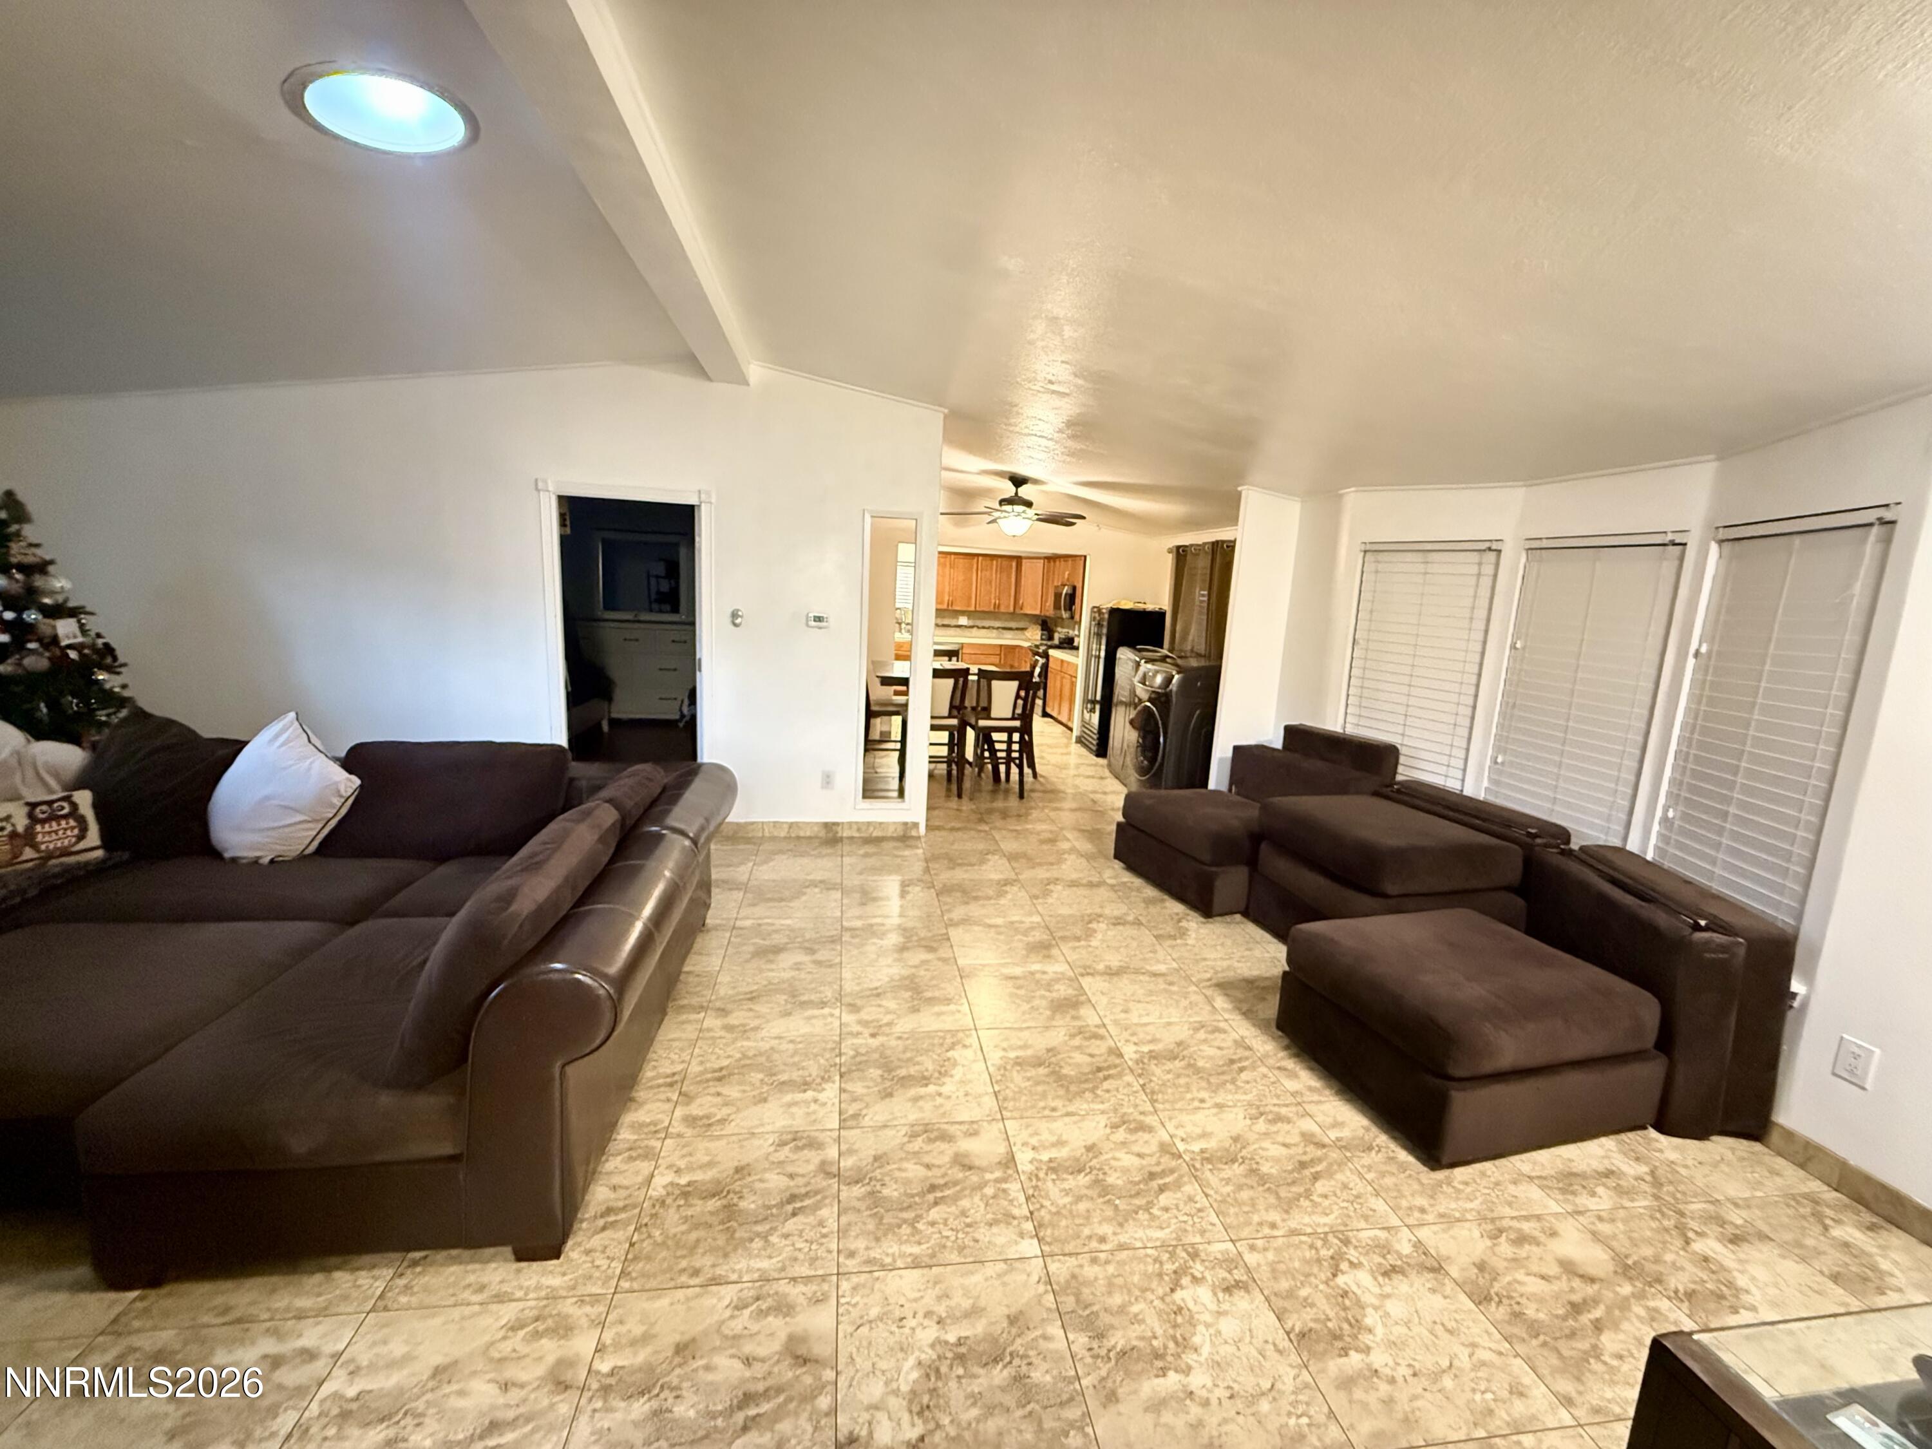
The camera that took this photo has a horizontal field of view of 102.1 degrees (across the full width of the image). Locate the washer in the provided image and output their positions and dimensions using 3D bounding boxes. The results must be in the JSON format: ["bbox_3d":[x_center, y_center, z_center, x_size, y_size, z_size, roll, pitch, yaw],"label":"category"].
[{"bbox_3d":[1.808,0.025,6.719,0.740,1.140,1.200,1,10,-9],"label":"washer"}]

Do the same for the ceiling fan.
[{"bbox_3d":[0.420,-1.761,6.351,1.300,0.460,1.300,1,10,-9],"label":"ceiling fan"}]

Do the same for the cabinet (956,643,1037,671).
[{"bbox_3d":[0.363,-0.703,11.206,1.130,0.890,0.620,1,10,-9],"label":"cabinet"}]

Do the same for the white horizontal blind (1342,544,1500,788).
[{"bbox_3d":[2.510,-0.285,4.453,0.060,1.460,0.755,-3,12,-33],"label":"white horizontal blind"}]

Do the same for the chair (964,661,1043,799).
[{"bbox_3d":[0.252,0.053,6.402,0.460,1.030,0.510,1,10,-9],"label":"chair"}]

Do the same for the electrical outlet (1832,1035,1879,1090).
[{"bbox_3d":[2.639,1.003,2.314,0.010,0.121,0.077,1,10,-9],"label":"electrical outlet"}]

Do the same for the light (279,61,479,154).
[{"bbox_3d":[-1.532,-1.607,2.075,0.425,0.050,0.425,-7,11,-7],"label":"light"}]

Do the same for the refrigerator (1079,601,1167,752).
[{"bbox_3d":[1.658,-0.464,8.367,0.660,1.530,0.700,1,10,-9],"label":"refrigerator"}]

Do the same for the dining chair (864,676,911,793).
[{"bbox_3d":[-0.754,-0.045,6.663,0.500,1.030,0.460,1,10,-9],"label":"dining chair"}]

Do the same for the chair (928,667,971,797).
[{"bbox_3d":[-0.265,0.040,6.320,0.460,1.030,0.510,1,10,-9],"label":"chair"}]

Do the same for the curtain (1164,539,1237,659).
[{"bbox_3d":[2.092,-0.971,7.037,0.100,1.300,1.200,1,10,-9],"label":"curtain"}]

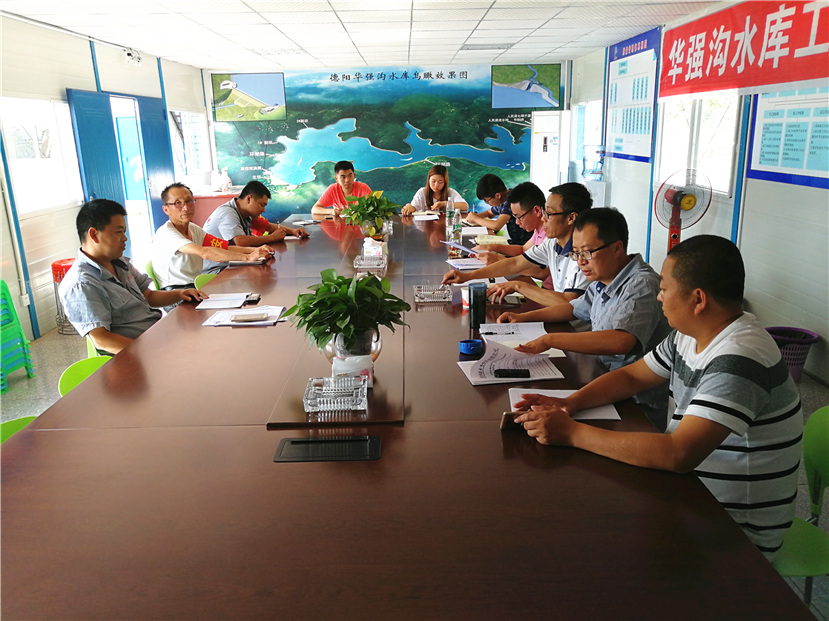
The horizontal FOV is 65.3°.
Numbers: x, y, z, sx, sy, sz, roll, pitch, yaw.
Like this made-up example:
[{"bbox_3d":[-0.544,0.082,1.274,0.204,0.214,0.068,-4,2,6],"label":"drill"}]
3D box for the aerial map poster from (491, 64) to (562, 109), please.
[{"bbox_3d":[1.690,-3.375,9.747,1.040,0.620,0.030,-2,16,-1],"label":"aerial map poster"}]

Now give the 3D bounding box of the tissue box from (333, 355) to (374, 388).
[{"bbox_3d":[-0.196,0.189,2.033,0.125,0.100,0.070,-3,16,-6],"label":"tissue box"}]

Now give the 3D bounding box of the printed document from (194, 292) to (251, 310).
[{"bbox_3d":[-0.910,-0.045,3.116,0.215,0.013,0.280,-2,16,1],"label":"printed document"}]

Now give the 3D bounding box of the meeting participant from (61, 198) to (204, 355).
[{"bbox_3d":[-1.282,0.167,2.879,0.650,1.305,0.600,1,16,8],"label":"meeting participant"}]

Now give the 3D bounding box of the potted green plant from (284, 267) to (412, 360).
[{"bbox_3d":[-0.219,0.035,2.155,0.410,0.335,0.380,-2,16,0],"label":"potted green plant"}]

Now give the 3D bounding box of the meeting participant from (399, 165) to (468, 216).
[{"bbox_3d":[0.202,-0.801,6.276,0.570,1.203,0.580,-1,16,1],"label":"meeting participant"}]

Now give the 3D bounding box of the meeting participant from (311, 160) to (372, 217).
[{"bbox_3d":[-0.674,-0.816,6.310,0.570,1.265,0.580,-3,16,-5],"label":"meeting participant"}]

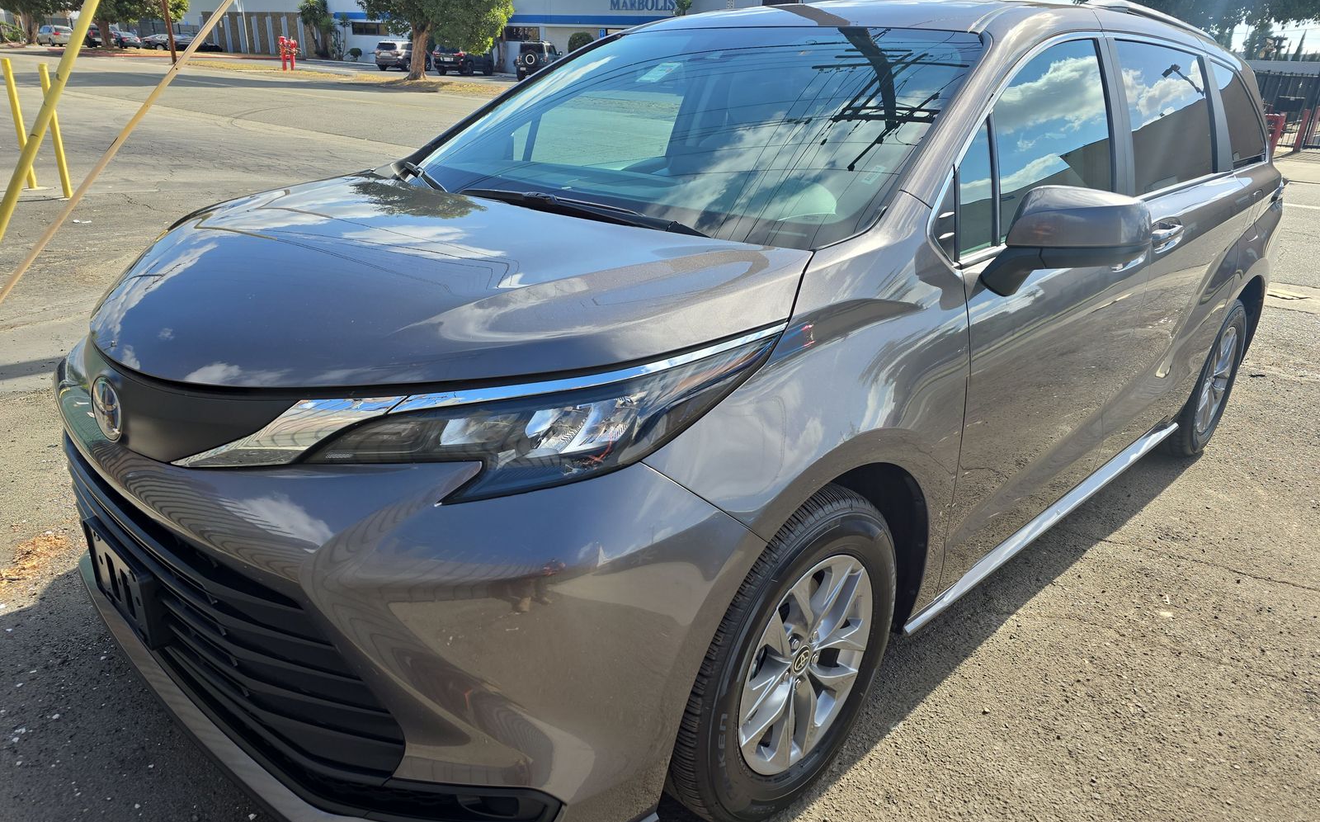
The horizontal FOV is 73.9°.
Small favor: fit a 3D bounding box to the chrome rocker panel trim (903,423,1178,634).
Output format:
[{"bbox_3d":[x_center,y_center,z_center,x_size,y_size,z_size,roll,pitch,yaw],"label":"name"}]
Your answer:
[{"bbox_3d":[1.351,0.290,2.888,0.100,0.080,2.150,19,26,41],"label":"chrome rocker panel trim"}]

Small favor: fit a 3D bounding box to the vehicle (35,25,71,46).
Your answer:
[{"bbox_3d":[-54.320,-33.636,78.648,5.000,1.740,1.930,19,27,36],"label":"vehicle"}]

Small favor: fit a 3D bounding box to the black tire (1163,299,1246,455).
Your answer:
[{"bbox_3d":[2.387,-0.168,3.941,0.235,0.730,0.730,19,26,41],"label":"black tire"}]

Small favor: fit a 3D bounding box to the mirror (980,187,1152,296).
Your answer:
[{"bbox_3d":[0.883,-0.360,1.895,0.260,0.240,0.250,20,26,41],"label":"mirror"}]

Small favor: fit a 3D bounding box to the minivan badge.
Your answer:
[{"bbox_3d":[-1.018,-0.003,1.615,0.175,0.120,0.030,19,18,41],"label":"minivan badge"}]

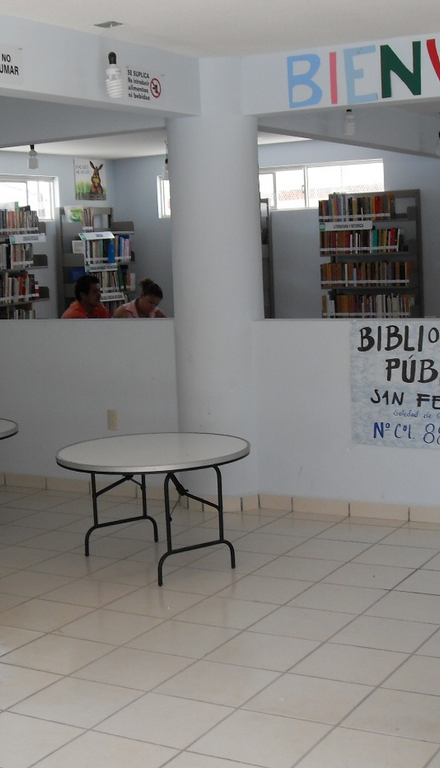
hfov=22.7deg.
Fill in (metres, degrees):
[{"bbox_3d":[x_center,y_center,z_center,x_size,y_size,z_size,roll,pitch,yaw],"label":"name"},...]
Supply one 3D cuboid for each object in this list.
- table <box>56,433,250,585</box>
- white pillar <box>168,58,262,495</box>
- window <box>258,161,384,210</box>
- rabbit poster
[{"bbox_3d":[-0.315,0.574,5.235,0.910,0.561,0.910,-2,7,0],"label":"table"},{"bbox_3d":[-0.009,-0.567,6.352,0.530,2.540,0.530,-2,7,0],"label":"white pillar"},{"bbox_3d":[0.455,-1.981,11.162,2.580,0.445,0.100,1,8,30],"label":"window"},{"bbox_3d":[-1.393,-2.200,11.802,0.015,0.430,0.550,1,8,30],"label":"rabbit poster"}]

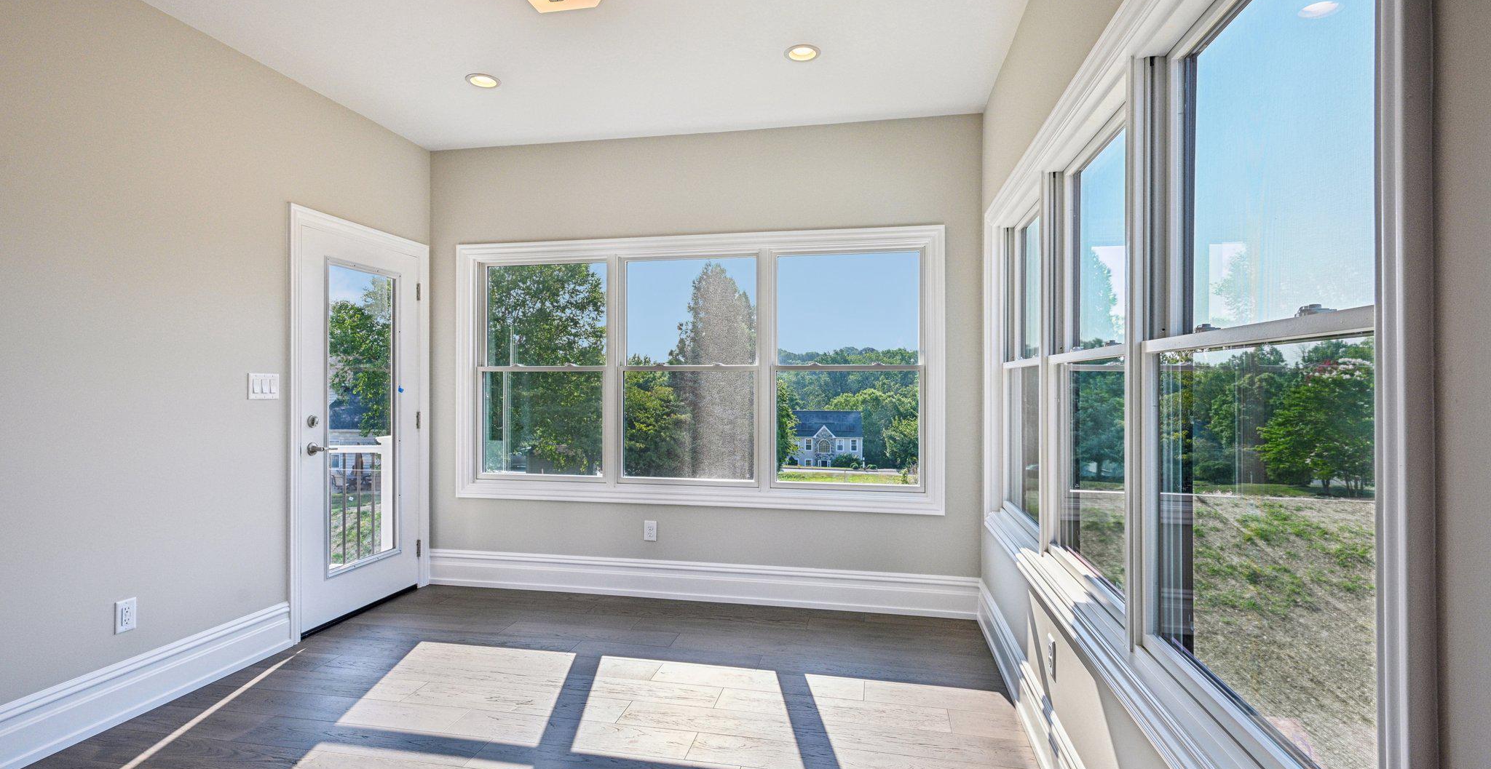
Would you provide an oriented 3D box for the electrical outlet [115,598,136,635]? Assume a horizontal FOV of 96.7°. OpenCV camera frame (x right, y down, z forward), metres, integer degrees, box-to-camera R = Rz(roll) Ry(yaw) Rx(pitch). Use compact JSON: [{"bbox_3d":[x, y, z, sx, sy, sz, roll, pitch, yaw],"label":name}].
[{"bbox_3d":[-2.333,0.873,2.498,0.010,0.116,0.071,0,0,11],"label":"electrical outlet"}]

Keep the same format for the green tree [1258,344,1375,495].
[{"bbox_3d":[15.839,0.950,18.000,3.800,4.200,3.800,0,0,11],"label":"green tree"}]

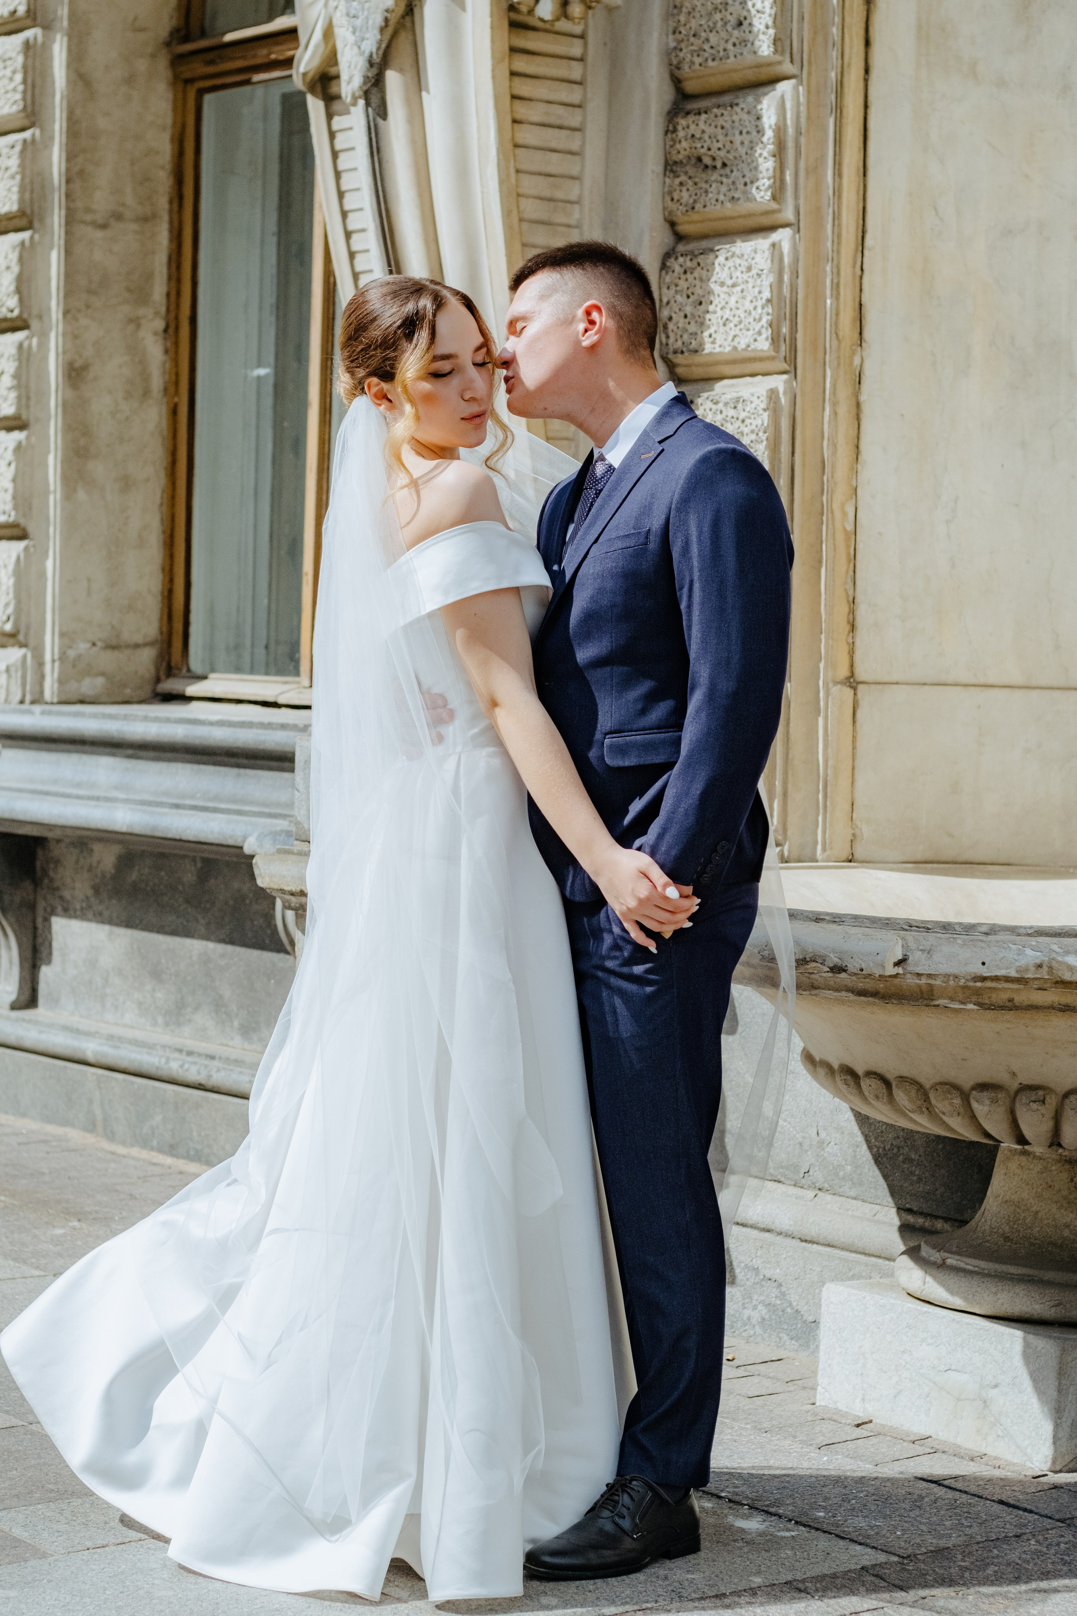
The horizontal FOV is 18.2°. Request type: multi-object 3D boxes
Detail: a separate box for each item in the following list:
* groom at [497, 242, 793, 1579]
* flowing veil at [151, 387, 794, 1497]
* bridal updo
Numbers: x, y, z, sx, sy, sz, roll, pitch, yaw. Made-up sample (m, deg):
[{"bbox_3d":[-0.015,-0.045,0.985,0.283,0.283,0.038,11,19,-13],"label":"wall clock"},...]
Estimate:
[{"bbox_3d":[0.126,0.136,4.550,0.420,1.780,0.520,0,3,-32],"label":"groom"},{"bbox_3d":[-0.070,0.217,4.530,0.920,1.480,0.620,0,3,-30],"label":"flowing veil"},{"bbox_3d":[-0.153,-0.574,4.470,0.200,0.265,0.240,-1,4,-37],"label":"bridal updo"}]

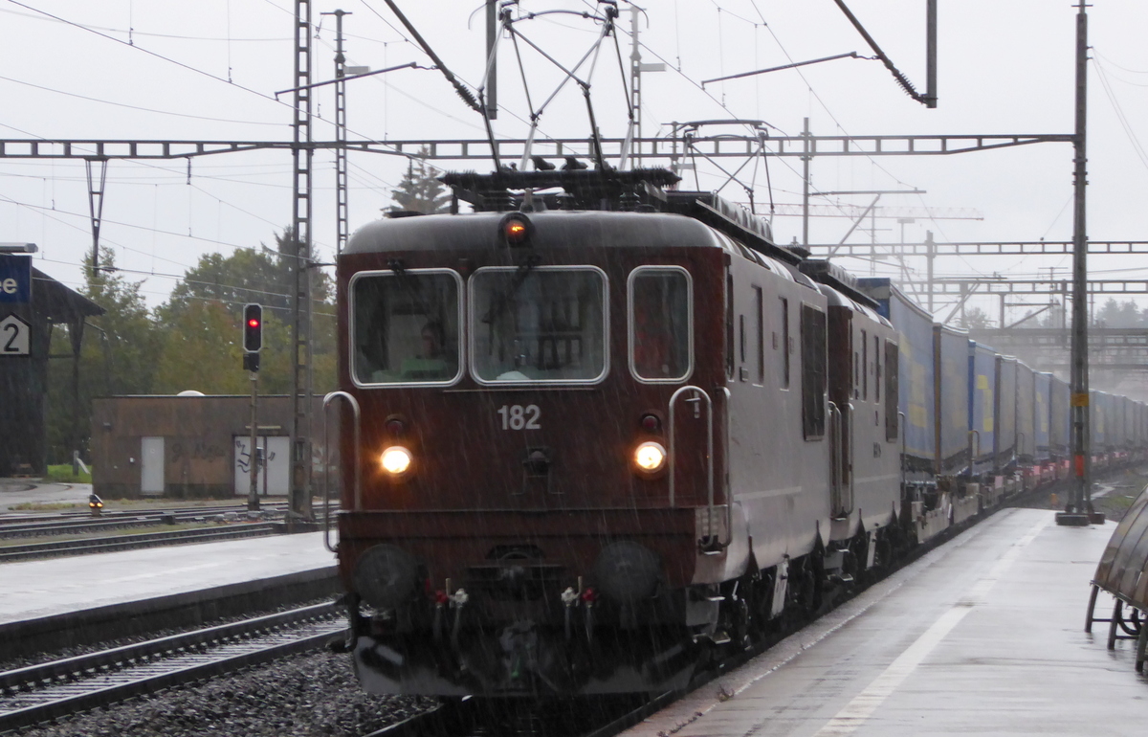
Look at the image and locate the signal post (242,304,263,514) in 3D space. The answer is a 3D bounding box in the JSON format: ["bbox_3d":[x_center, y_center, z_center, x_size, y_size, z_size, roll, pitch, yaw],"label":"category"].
[{"bbox_3d":[-9.480,1.170,140.000,0.550,6.150,0.450,0,-1,4],"label":"signal post"}]

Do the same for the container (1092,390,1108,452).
[{"bbox_3d":[23.900,2.520,226.000,2.550,2.700,13.600,0,-1,8],"label":"container"}]

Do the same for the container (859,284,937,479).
[{"bbox_3d":[3.960,0.250,72.900,2.550,2.750,13.600,0,-1,7],"label":"container"}]

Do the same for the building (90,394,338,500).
[{"bbox_3d":[-12.200,2.900,173.000,9.600,3.750,6.500,0,-1,5],"label":"building"}]

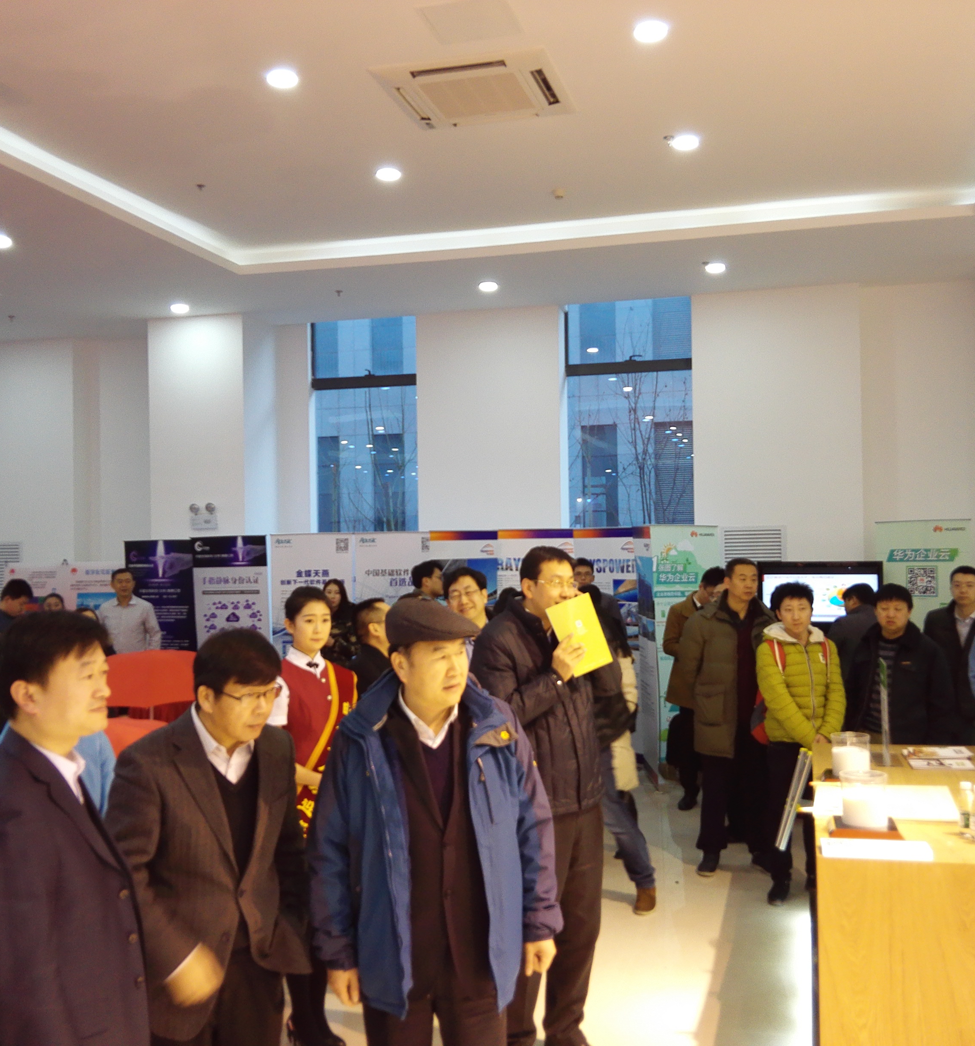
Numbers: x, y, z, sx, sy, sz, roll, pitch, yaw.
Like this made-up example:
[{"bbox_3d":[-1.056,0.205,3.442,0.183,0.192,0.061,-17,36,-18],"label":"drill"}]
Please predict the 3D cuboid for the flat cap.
[{"bbox_3d":[-0.140,0.252,2.970,0.270,0.125,0.200,-7,-5,40],"label":"flat cap"}]

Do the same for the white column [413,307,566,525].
[{"bbox_3d":[0.065,-0.004,11.743,1.470,4.180,0.350,-1,-1,15],"label":"white column"}]

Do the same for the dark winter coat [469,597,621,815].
[{"bbox_3d":[0.216,0.656,4.250,0.510,0.760,0.400,0,-2,-35],"label":"dark winter coat"}]

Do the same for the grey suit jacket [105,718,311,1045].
[{"bbox_3d":[-0.627,0.769,2.630,0.490,0.680,0.400,0,-2,-42],"label":"grey suit jacket"}]

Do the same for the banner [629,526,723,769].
[{"bbox_3d":[1.538,1.021,9.400,0.760,2.000,0.150,-1,-1,-7],"label":"banner"}]

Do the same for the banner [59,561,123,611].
[{"bbox_3d":[-4.132,1.281,12.291,0.800,1.800,0.100,-1,-1,15],"label":"banner"}]

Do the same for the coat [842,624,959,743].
[{"bbox_3d":[2.111,0.874,5.950,0.600,0.780,0.360,-2,-2,36],"label":"coat"}]

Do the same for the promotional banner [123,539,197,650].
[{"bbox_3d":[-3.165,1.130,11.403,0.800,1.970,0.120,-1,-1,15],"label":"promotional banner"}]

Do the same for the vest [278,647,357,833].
[{"bbox_3d":[-0.627,0.821,4.350,0.360,0.680,0.250,-1,-1,-23],"label":"vest"}]

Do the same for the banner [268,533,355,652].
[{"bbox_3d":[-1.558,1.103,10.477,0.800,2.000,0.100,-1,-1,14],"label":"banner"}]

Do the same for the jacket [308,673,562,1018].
[{"bbox_3d":[-0.132,0.750,2.750,0.570,0.790,0.340,-1,-1,-10],"label":"jacket"}]

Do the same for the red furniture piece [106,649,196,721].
[{"bbox_3d":[-2.088,1.446,7.400,0.800,1.200,0.550,-1,-1,-6],"label":"red furniture piece"}]

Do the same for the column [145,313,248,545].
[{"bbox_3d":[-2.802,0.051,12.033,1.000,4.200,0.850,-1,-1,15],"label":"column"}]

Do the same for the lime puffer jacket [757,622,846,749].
[{"bbox_3d":[1.633,0.835,6.070,0.460,0.650,0.320,-1,-1,-6],"label":"lime puffer jacket"}]

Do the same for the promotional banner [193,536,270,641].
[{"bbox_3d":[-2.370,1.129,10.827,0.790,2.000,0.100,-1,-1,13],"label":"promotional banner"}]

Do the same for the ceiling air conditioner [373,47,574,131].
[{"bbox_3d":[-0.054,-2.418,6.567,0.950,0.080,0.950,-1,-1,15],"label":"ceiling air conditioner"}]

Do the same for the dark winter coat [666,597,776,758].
[{"bbox_3d":[1.353,0.864,6.550,0.600,0.920,0.380,0,-1,-18],"label":"dark winter coat"}]

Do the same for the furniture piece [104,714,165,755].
[{"bbox_3d":[-2.115,1.544,6.891,0.550,0.750,0.550,-1,-1,15],"label":"furniture piece"}]

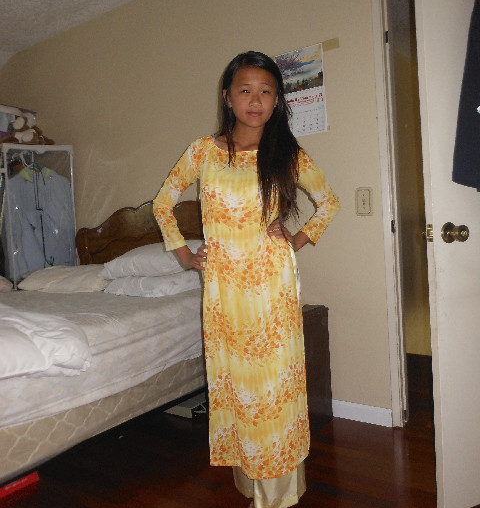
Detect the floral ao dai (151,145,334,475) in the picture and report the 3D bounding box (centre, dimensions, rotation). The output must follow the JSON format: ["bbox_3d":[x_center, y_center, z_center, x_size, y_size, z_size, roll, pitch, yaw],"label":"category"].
[{"bbox_3d":[0.018,0.167,1.647,0.580,1.080,0.320,-3,2,12],"label":"floral ao dai"}]

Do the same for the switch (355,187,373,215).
[{"bbox_3d":[0.587,-0.254,2.469,0.083,0.132,0.015,-2,2,33],"label":"switch"}]

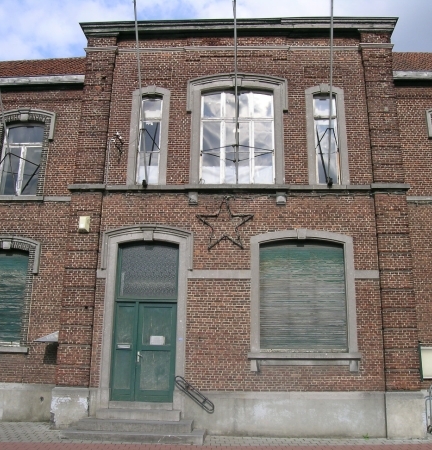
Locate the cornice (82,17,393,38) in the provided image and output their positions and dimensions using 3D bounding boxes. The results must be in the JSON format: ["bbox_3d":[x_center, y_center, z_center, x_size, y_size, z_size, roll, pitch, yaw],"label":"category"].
[{"bbox_3d":[0.571,-5.182,12.963,8.350,0.400,0.380,0,-15,3],"label":"cornice"}]

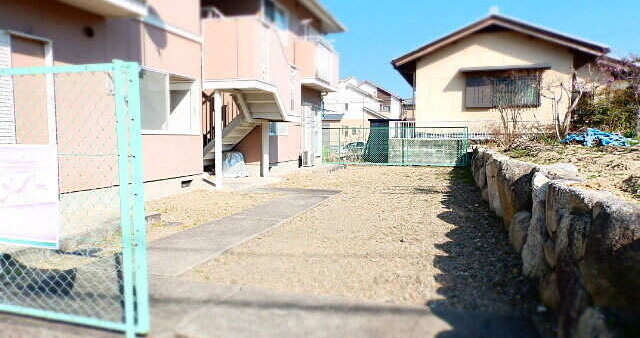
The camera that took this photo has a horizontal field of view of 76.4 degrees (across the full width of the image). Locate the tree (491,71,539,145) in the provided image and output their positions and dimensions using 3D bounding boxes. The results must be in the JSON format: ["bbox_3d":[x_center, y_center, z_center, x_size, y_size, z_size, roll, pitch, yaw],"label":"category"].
[{"bbox_3d":[6.122,-1.904,12.800,1.400,2.300,1.300,1,5,18],"label":"tree"}]

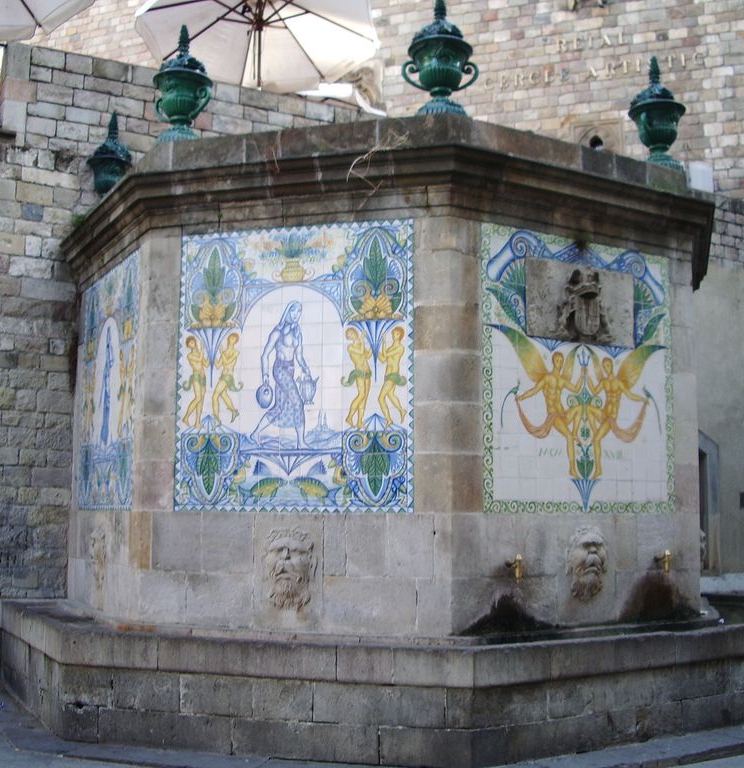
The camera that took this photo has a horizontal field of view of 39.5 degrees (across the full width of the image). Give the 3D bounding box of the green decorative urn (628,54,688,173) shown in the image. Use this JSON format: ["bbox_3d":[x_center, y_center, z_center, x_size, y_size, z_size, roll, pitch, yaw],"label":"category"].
[{"bbox_3d":[2.359,-2.228,8.608,0.455,1.010,0.520,-4,-8,35],"label":"green decorative urn"}]

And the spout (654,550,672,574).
[{"bbox_3d":[2.180,1.333,7.712,0.055,0.190,0.145,4,-8,-32],"label":"spout"}]

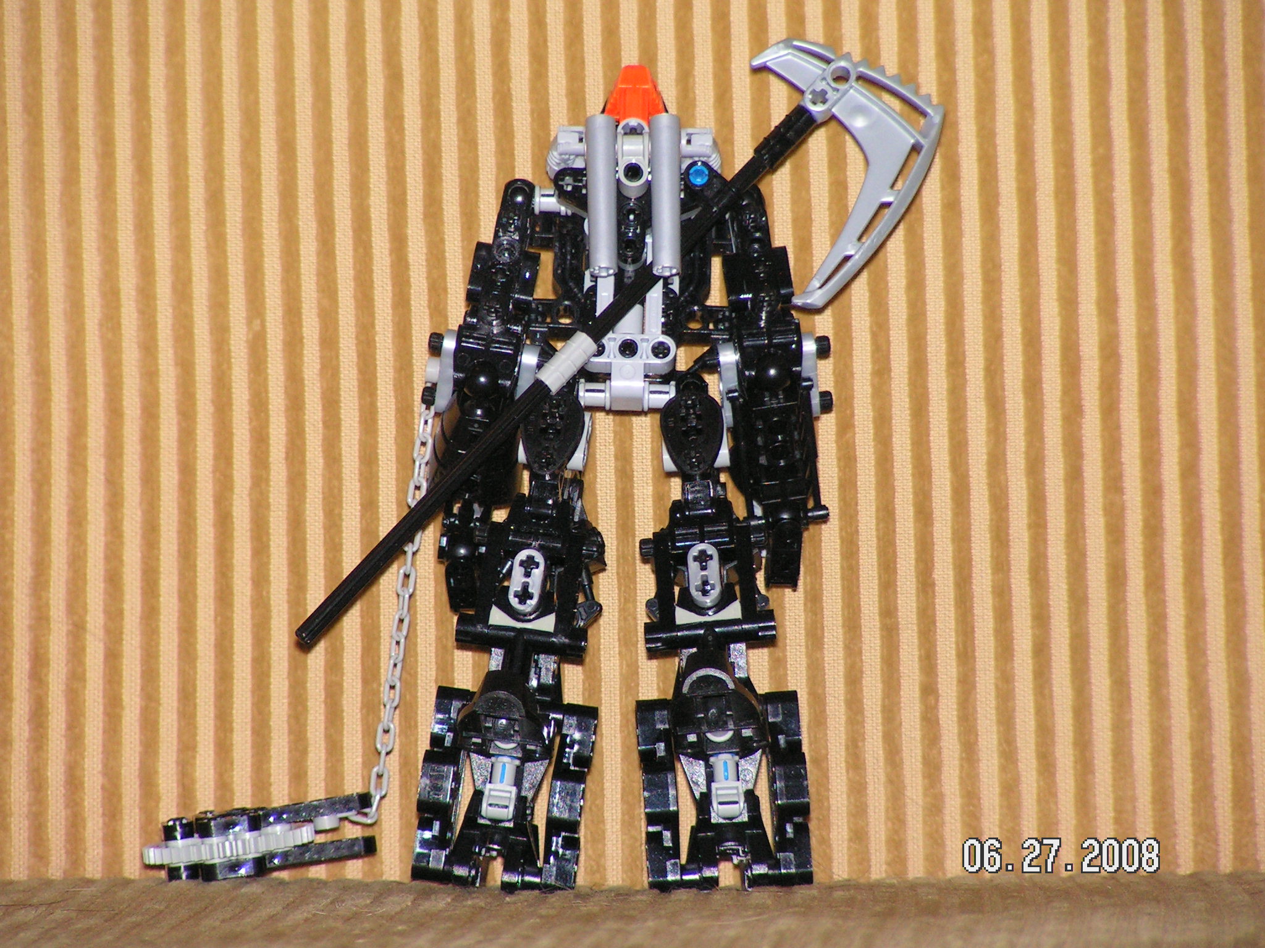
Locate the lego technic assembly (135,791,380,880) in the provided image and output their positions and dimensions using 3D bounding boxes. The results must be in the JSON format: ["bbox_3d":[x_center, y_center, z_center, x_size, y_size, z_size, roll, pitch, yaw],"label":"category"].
[{"bbox_3d":[-0.091,0.088,2.020,0.058,0.017,0.030,-9,6,1],"label":"lego technic assembly"}]

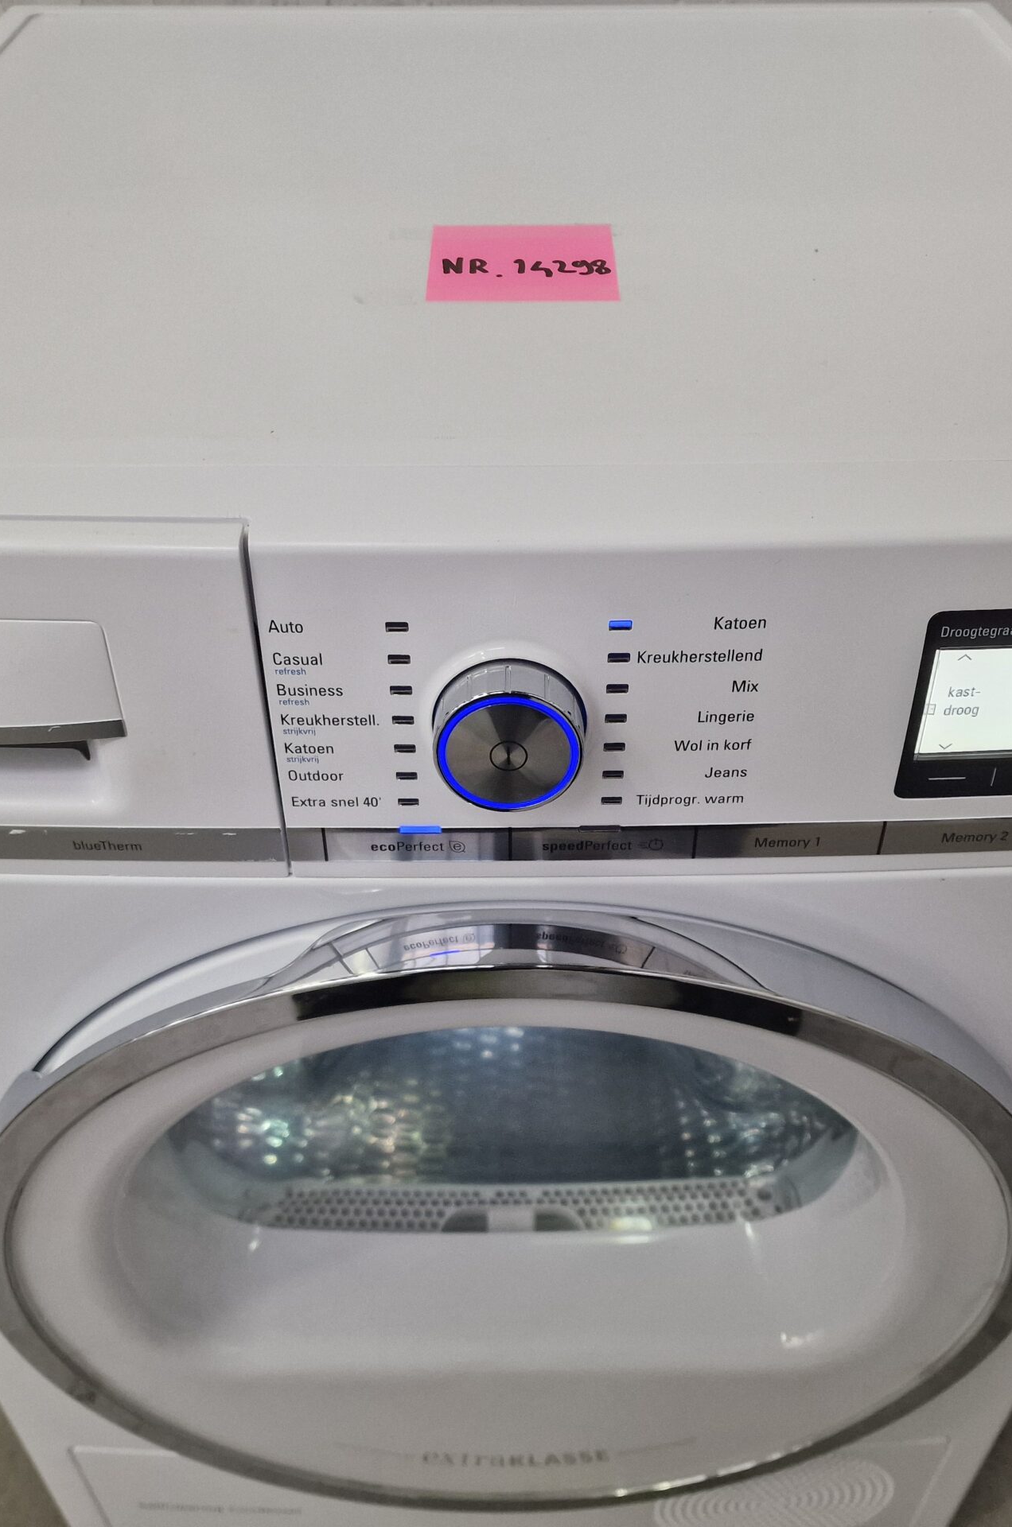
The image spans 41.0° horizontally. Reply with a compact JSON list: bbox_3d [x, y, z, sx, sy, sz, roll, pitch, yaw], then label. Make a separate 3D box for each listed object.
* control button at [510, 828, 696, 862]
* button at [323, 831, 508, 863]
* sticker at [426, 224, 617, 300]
[{"bbox_3d":[0.034,0.027,0.478,0.066,0.015,0.008,-1,36,0],"label":"control button"},{"bbox_3d":[-0.031,0.028,0.478,0.065,0.015,0.008,-1,36,0],"label":"button"},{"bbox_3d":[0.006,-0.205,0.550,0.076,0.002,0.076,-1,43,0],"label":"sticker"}]

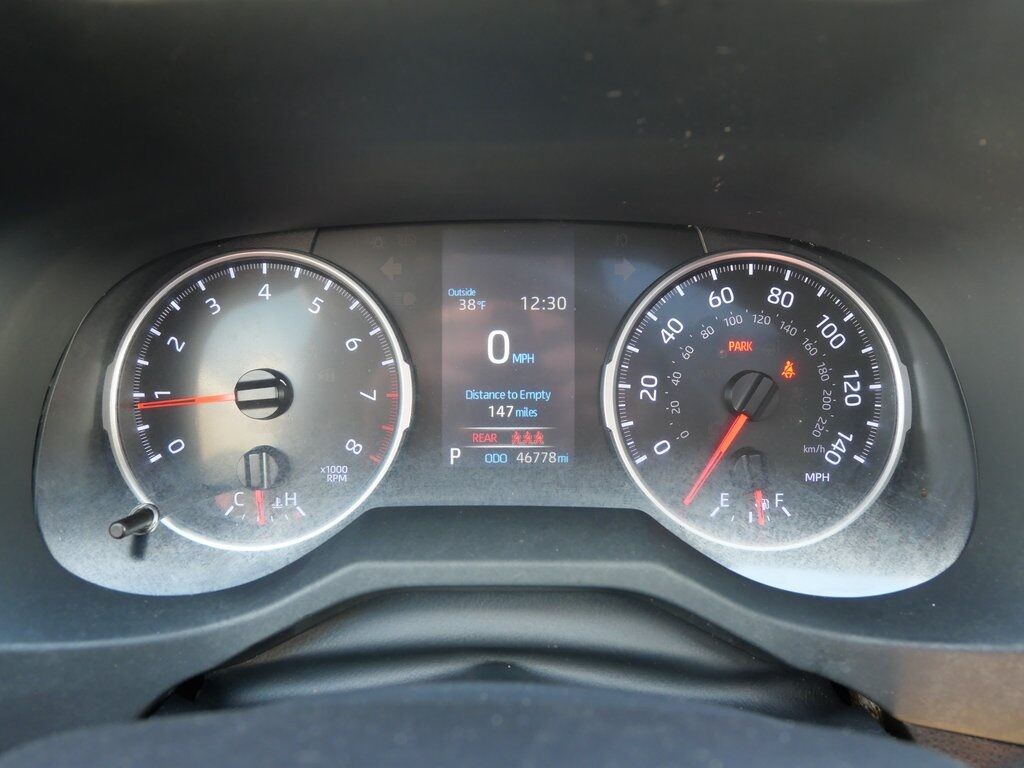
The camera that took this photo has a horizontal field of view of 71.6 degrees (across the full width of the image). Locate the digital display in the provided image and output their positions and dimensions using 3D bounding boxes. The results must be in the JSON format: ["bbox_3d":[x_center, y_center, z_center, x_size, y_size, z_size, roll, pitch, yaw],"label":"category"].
[{"bbox_3d":[-0.002,-0.014,0.277,0.052,0.094,0.010,0,1,-1],"label":"digital display"}]

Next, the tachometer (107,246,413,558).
[{"bbox_3d":[-0.096,0.006,0.269,0.115,0.112,0.020,0,1,-1],"label":"tachometer"}]

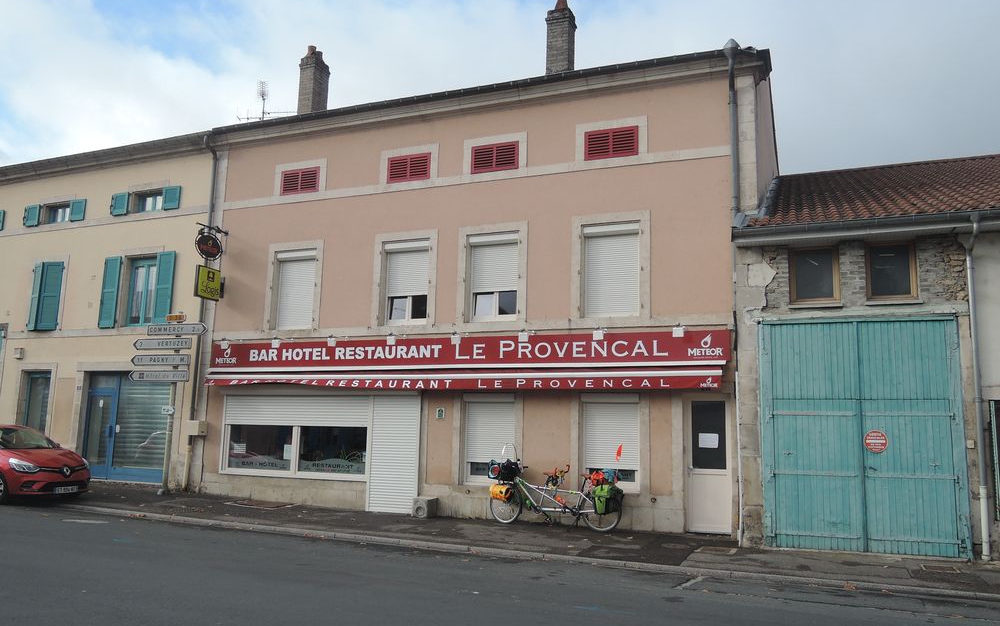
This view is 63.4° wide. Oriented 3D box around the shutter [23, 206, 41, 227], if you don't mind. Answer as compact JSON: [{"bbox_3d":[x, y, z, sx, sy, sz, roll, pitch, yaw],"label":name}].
[{"bbox_3d":[-11.882,-2.480,20.554,0.510,0.540,0.050,-3,-9,24],"label":"shutter"}]

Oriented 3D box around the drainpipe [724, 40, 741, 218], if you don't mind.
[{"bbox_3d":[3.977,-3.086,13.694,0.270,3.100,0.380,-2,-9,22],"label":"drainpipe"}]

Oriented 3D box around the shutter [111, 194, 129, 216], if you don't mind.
[{"bbox_3d":[-9.073,-2.604,19.322,0.510,0.540,0.050,-3,-9,24],"label":"shutter"}]

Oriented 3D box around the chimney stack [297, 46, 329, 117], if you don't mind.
[{"bbox_3d":[-4.875,-5.971,21.177,0.500,2.150,0.700,-2,-9,22],"label":"chimney stack"}]

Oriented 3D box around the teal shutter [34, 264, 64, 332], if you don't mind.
[{"bbox_3d":[-11.212,-0.449,20.140,0.530,1.740,0.060,1,-9,4],"label":"teal shutter"}]

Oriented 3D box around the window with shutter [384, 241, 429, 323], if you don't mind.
[{"bbox_3d":[-1.865,-0.610,16.367,1.049,1.654,0.190,-2,-10,23],"label":"window with shutter"}]

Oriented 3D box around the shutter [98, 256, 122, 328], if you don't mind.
[{"bbox_3d":[-9.315,-0.473,19.403,0.524,1.739,0.060,-2,-10,22],"label":"shutter"}]

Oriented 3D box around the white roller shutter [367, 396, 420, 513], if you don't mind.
[{"bbox_3d":[-2.101,2.786,15.973,1.066,2.260,0.100,-2,-10,22],"label":"white roller shutter"}]

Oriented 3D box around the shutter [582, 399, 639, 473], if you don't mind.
[{"bbox_3d":[1.998,2.144,14.450,1.025,1.329,0.120,-2,-10,22],"label":"shutter"}]

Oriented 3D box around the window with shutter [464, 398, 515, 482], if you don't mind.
[{"bbox_3d":[-0.185,2.374,15.111,1.054,1.668,0.180,-2,-10,23],"label":"window with shutter"}]

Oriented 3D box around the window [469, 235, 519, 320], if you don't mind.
[{"bbox_3d":[-0.095,-0.694,15.635,1.072,1.667,0.190,-2,-10,23],"label":"window"}]

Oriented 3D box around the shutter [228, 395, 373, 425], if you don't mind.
[{"bbox_3d":[-4.262,2.015,16.741,3.619,0.636,0.120,-2,-10,23],"label":"shutter"}]

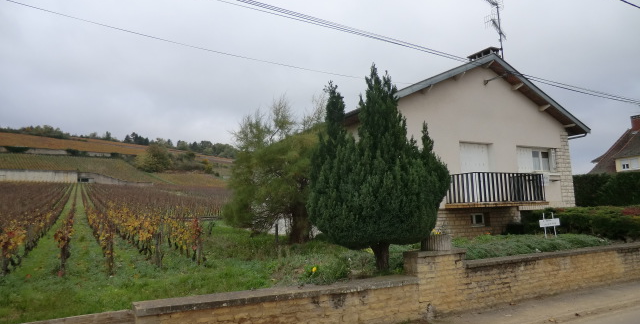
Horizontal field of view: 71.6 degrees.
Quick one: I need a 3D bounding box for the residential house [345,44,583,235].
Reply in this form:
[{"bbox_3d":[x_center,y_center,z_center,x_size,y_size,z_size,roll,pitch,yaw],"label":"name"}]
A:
[{"bbox_3d":[3.911,-0.350,19.889,11.150,7.100,10.650,2,-7,-28],"label":"residential house"}]

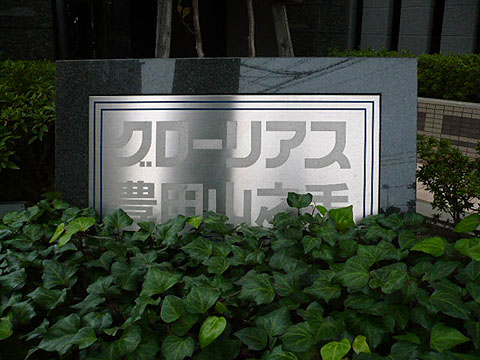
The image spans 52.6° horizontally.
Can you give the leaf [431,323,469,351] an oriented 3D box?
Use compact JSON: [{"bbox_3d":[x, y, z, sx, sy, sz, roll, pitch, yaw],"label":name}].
[{"bbox_3d":[0.464,0.349,1.076,0.087,0.020,0.065,-1,52,-1],"label":"leaf"}]

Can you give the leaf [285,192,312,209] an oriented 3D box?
[{"bbox_3d":[0.224,0.077,1.830,0.098,0.030,0.082,3,41,4],"label":"leaf"}]

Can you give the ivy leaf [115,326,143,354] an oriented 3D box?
[{"bbox_3d":[-0.233,0.334,1.017,0.060,0.016,0.060,20,51,1],"label":"ivy leaf"}]

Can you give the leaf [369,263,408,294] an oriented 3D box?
[{"bbox_3d":[0.417,0.271,1.348,0.143,0.030,0.079,-18,43,-20],"label":"leaf"}]

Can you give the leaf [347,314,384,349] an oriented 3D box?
[{"bbox_3d":[0.286,0.343,1.094,0.079,0.020,0.074,-6,57,-4],"label":"leaf"}]

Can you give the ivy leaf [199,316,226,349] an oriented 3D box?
[{"bbox_3d":[-0.067,0.371,1.180,0.050,0.020,0.085,27,66,20],"label":"ivy leaf"}]

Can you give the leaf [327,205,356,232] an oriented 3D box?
[{"bbox_3d":[0.334,0.118,1.580,0.094,0.090,0.020,14,-3,1],"label":"leaf"}]

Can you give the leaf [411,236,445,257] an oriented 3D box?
[{"bbox_3d":[0.570,0.207,1.469,0.117,0.025,0.097,-4,28,-8],"label":"leaf"}]

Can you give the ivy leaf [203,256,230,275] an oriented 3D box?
[{"bbox_3d":[-0.060,0.217,1.233,0.069,0.016,0.063,10,42,12],"label":"ivy leaf"}]

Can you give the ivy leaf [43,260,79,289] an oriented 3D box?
[{"bbox_3d":[-0.525,0.277,1.420,0.107,0.025,0.082,35,63,21],"label":"ivy leaf"}]

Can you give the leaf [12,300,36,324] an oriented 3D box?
[{"bbox_3d":[-0.555,0.341,1.250,0.062,0.030,0.058,11,49,2],"label":"leaf"}]

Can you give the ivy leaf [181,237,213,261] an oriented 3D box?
[{"bbox_3d":[-0.115,0.181,1.287,0.087,0.016,0.081,4,42,13],"label":"ivy leaf"}]

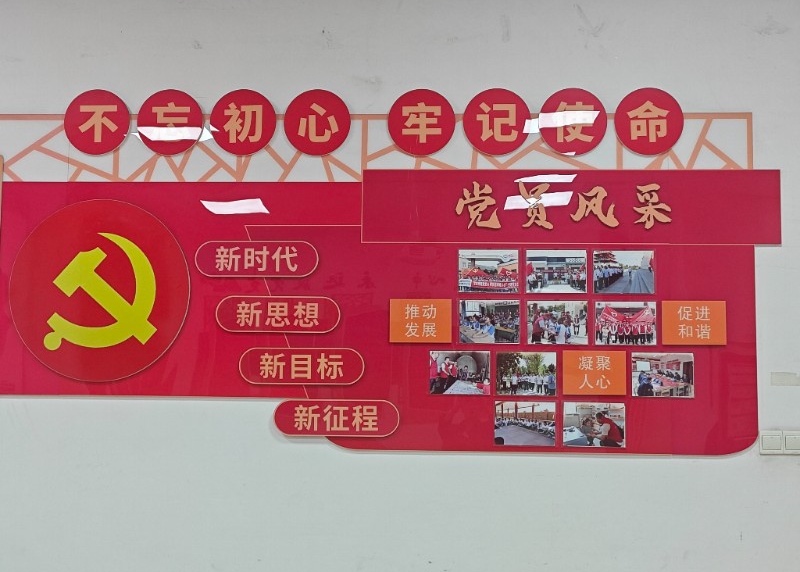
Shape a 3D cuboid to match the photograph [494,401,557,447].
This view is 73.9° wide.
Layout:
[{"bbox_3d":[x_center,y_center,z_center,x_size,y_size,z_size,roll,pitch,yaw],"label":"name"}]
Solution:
[{"bbox_3d":[0.474,0.521,2.009,0.228,0.164,0.008,0,-2,1],"label":"photograph"}]

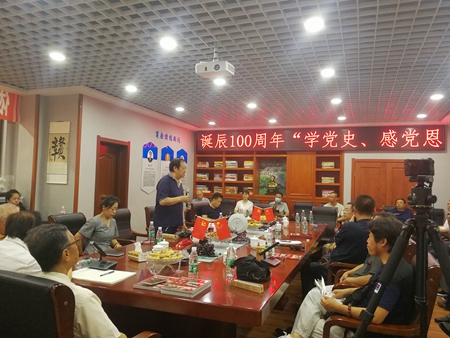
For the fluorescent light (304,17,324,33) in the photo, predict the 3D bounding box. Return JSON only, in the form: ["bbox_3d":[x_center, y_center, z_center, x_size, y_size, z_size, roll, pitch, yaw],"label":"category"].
[{"bbox_3d":[0.818,-1.317,3.208,0.175,0.050,0.175,0,-3,21],"label":"fluorescent light"}]

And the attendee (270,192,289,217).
[{"bbox_3d":[1.117,1.115,7.200,0.520,1.260,0.750,0,-3,16],"label":"attendee"}]

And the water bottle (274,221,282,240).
[{"bbox_3d":[0.630,0.717,4.090,0.064,0.225,0.064,1,-2,21],"label":"water bottle"}]

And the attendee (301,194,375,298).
[{"bbox_3d":[1.161,0.925,3.500,0.800,1.310,0.560,-1,-3,37],"label":"attendee"}]

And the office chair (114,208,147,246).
[{"bbox_3d":[-1.158,1.018,4.351,0.650,1.040,0.600,1,-2,28],"label":"office chair"}]

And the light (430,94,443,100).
[{"bbox_3d":[3.337,-1.130,5.527,0.175,0.050,0.175,1,-2,21],"label":"light"}]

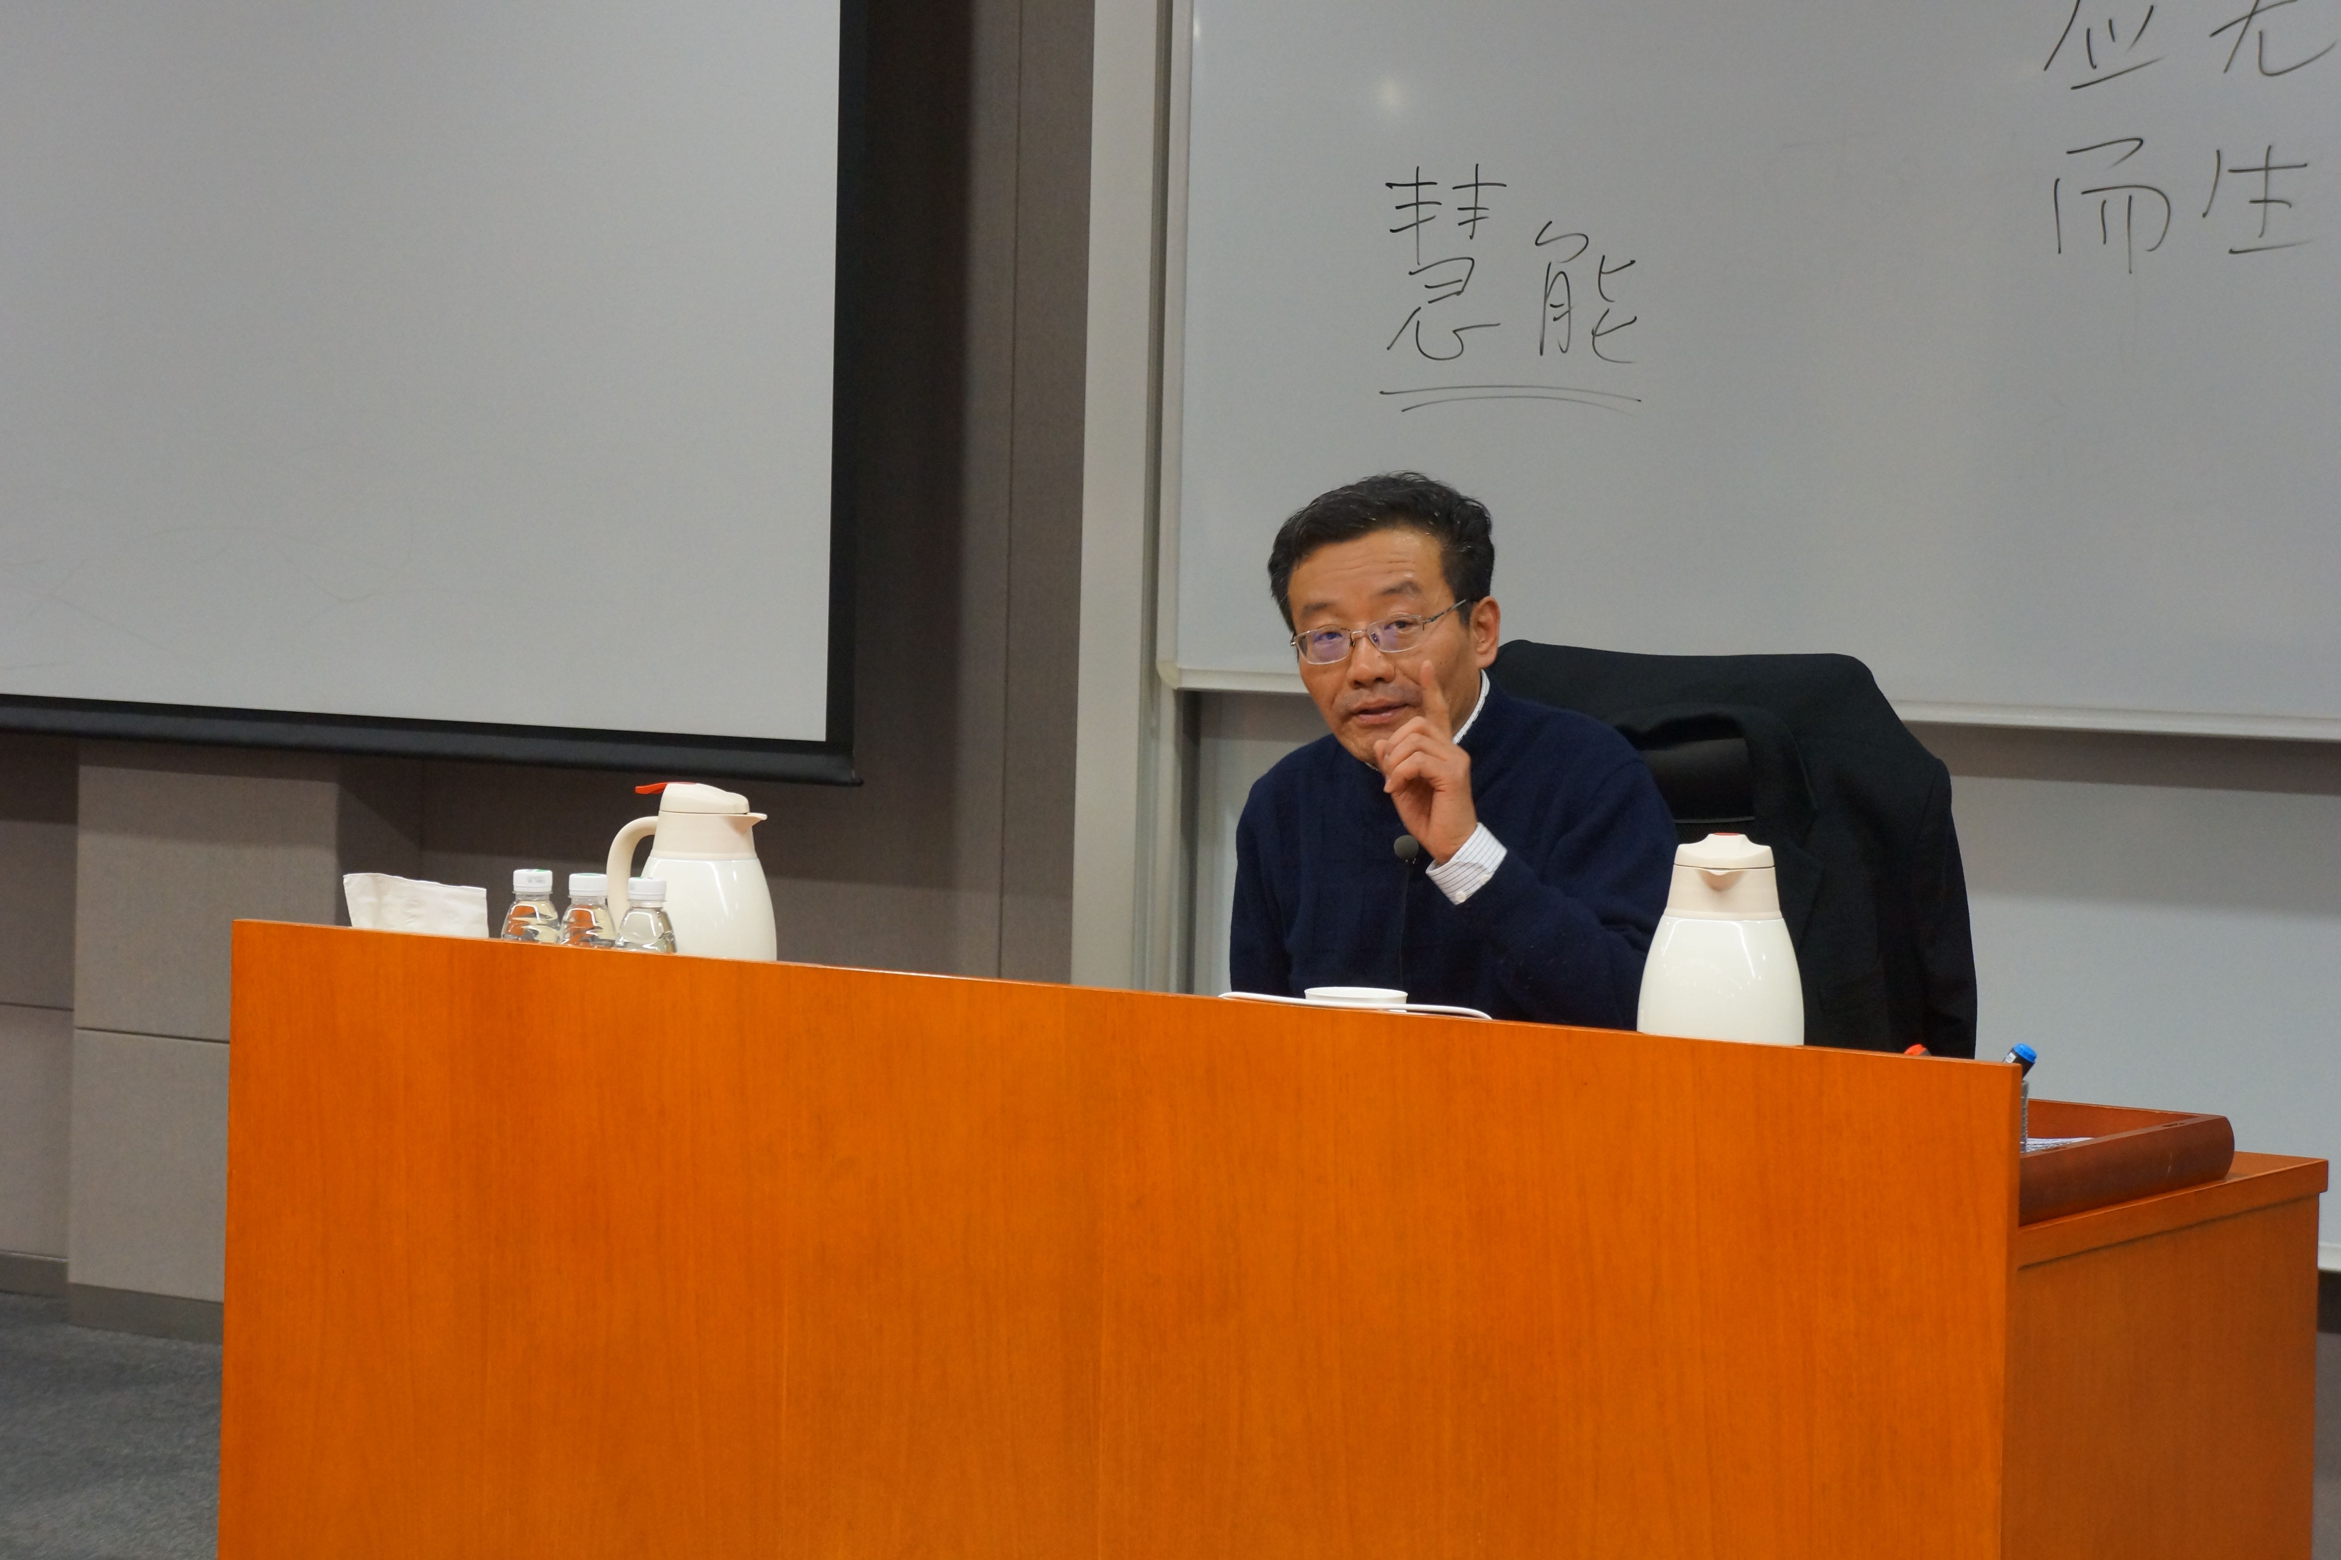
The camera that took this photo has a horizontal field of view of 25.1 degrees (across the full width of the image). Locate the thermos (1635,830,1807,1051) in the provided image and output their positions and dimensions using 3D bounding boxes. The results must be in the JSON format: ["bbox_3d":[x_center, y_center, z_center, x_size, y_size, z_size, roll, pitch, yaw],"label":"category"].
[{"bbox_3d":[0.403,0.159,3.848,0.121,0.241,0.142,2,3,11],"label":"thermos"}]

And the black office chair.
[{"bbox_3d":[0.343,0.437,4.665,0.630,1.090,0.660,3,3,32],"label":"black office chair"}]

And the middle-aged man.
[{"bbox_3d":[0.190,0.366,4.498,0.520,1.240,0.720,3,3,32],"label":"middle-aged man"}]

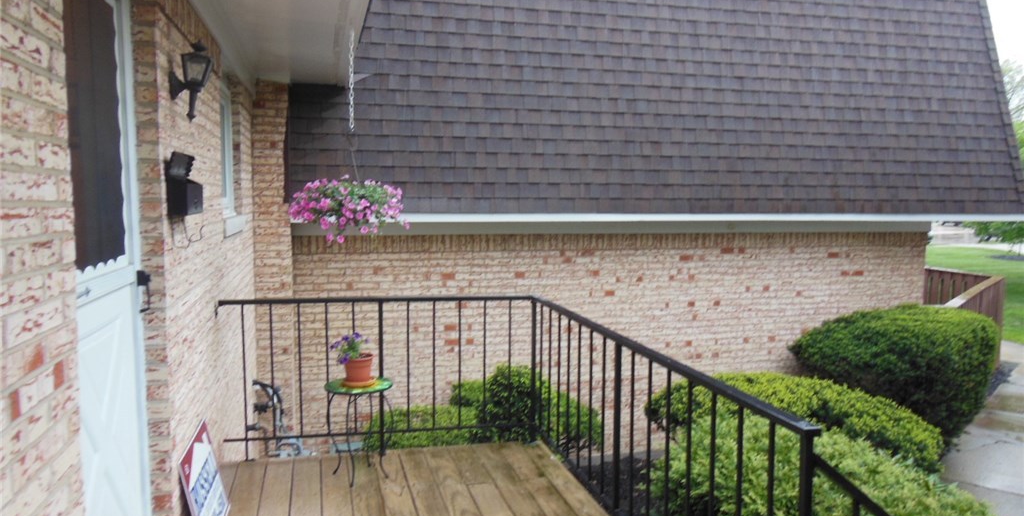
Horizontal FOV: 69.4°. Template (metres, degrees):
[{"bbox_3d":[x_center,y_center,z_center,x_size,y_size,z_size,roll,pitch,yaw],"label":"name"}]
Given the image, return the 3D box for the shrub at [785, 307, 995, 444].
[{"bbox_3d":[3.948,1.241,7.623,2.150,1.470,1.250,-1,4,-15],"label":"shrub"}]

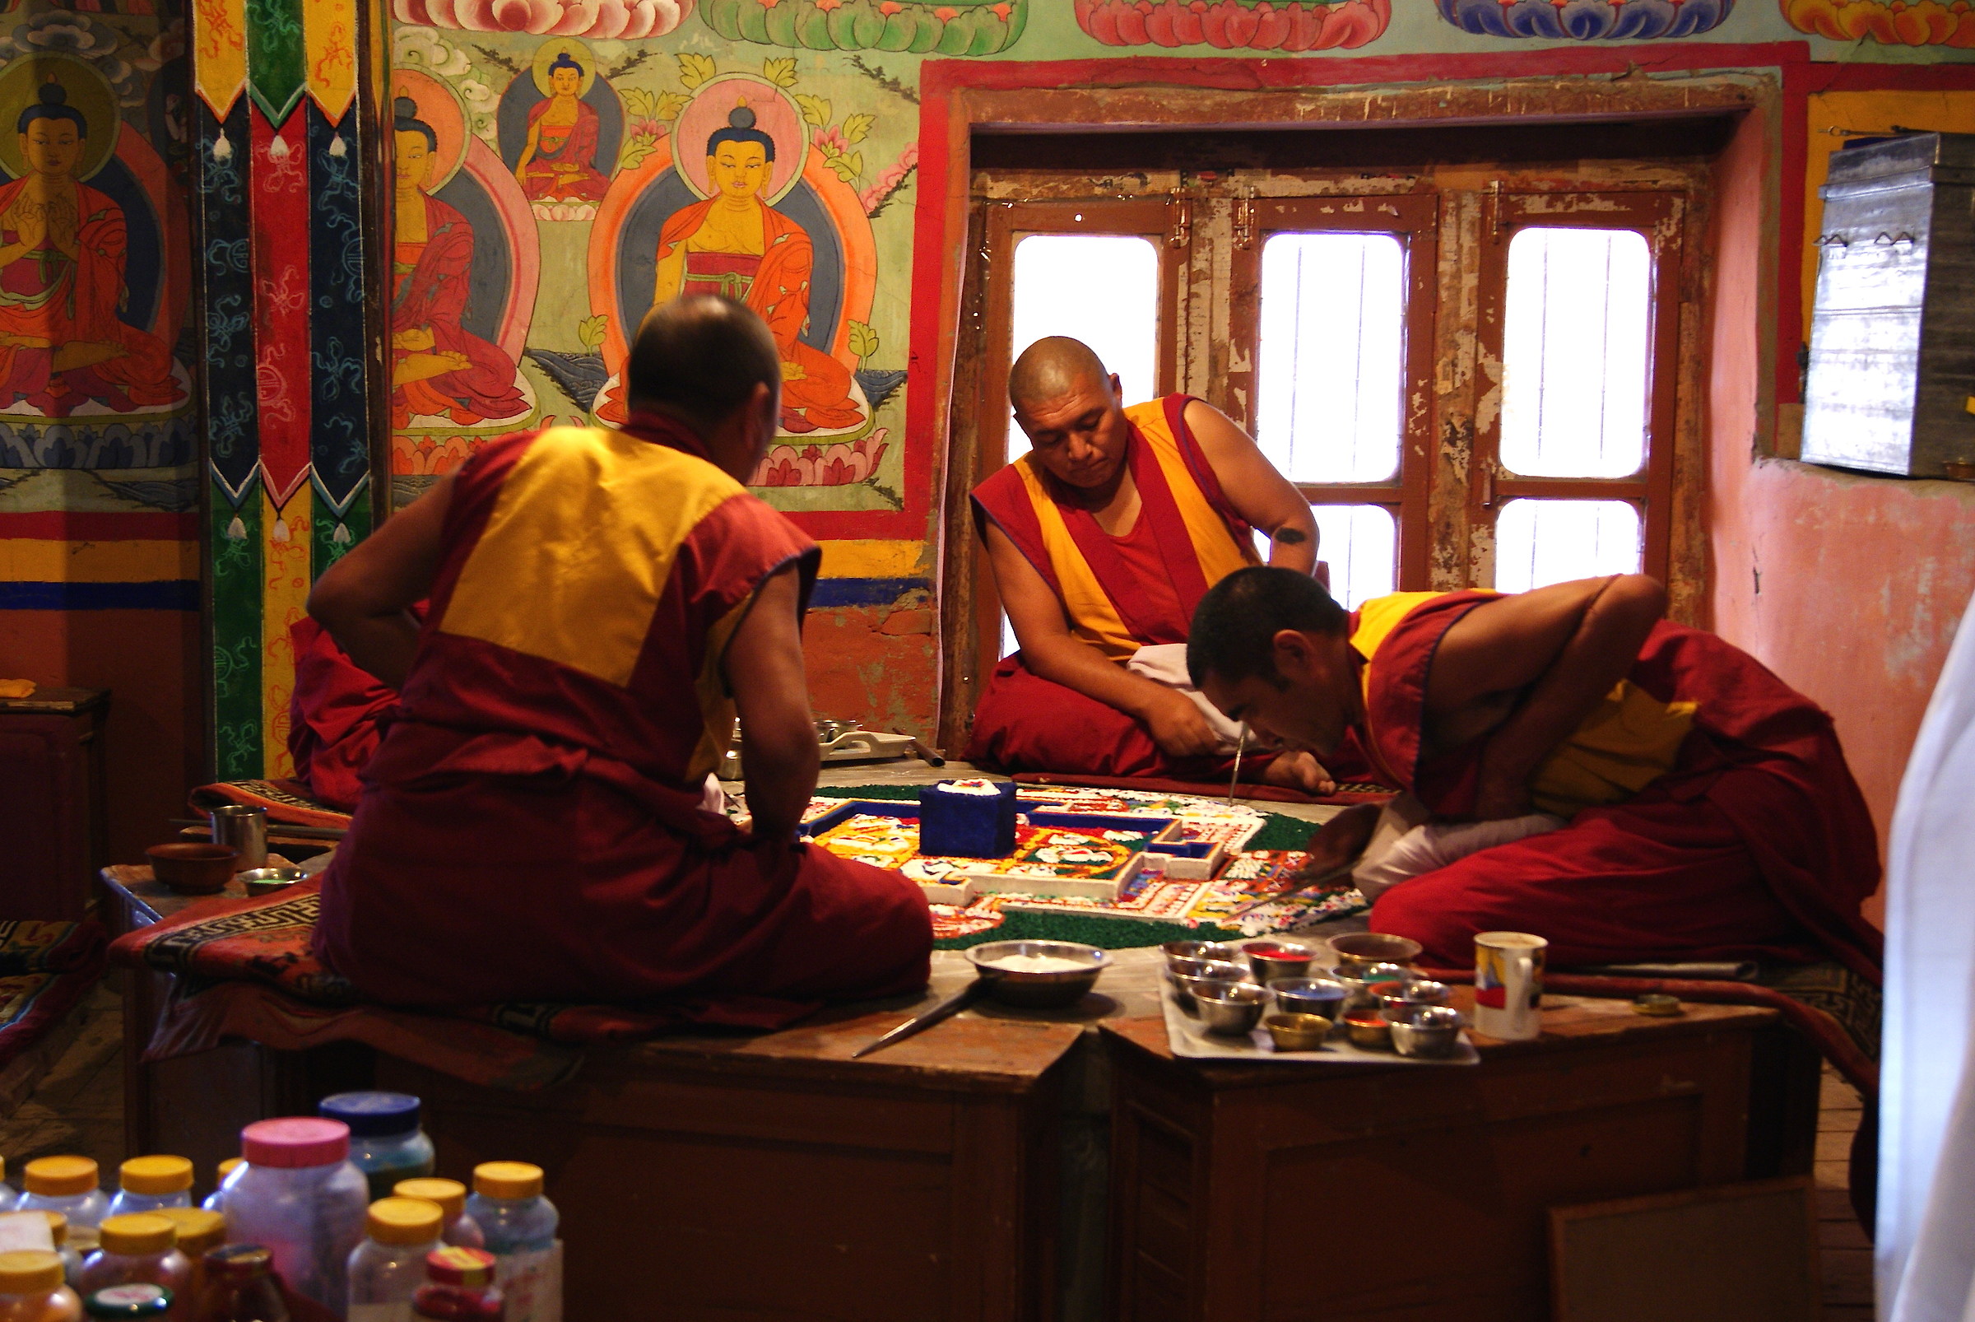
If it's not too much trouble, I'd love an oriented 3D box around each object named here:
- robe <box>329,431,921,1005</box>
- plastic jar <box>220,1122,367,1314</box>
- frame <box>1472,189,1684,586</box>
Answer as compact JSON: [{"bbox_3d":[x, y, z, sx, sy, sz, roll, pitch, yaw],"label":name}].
[{"bbox_3d":[-0.436,0.019,3.369,0.670,0.630,0.580,5,8,32],"label":"robe"},{"bbox_3d":[-0.607,0.507,2.512,0.126,0.190,0.126,1,7,0],"label":"plastic jar"},{"bbox_3d":[1.070,-0.387,5.190,0.375,0.920,0.060,1,7,0],"label":"frame"}]

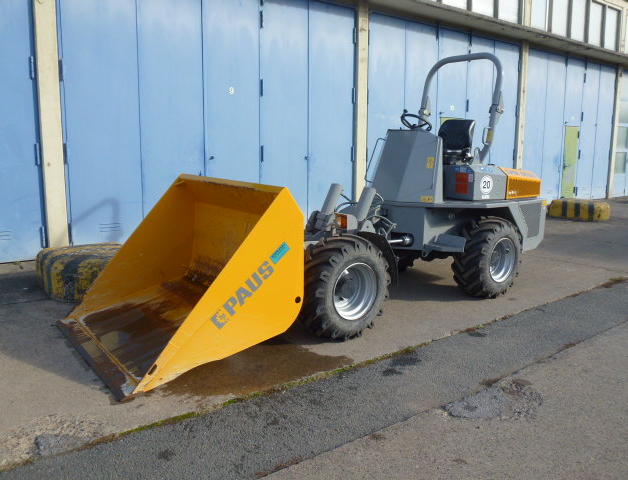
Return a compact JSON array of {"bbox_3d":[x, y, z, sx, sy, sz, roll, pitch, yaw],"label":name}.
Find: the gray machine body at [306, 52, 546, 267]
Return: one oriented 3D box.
[{"bbox_3d":[0.884,-0.927,5.703,3.330,2.260,1.870,-7,12,-37],"label":"gray machine body"}]

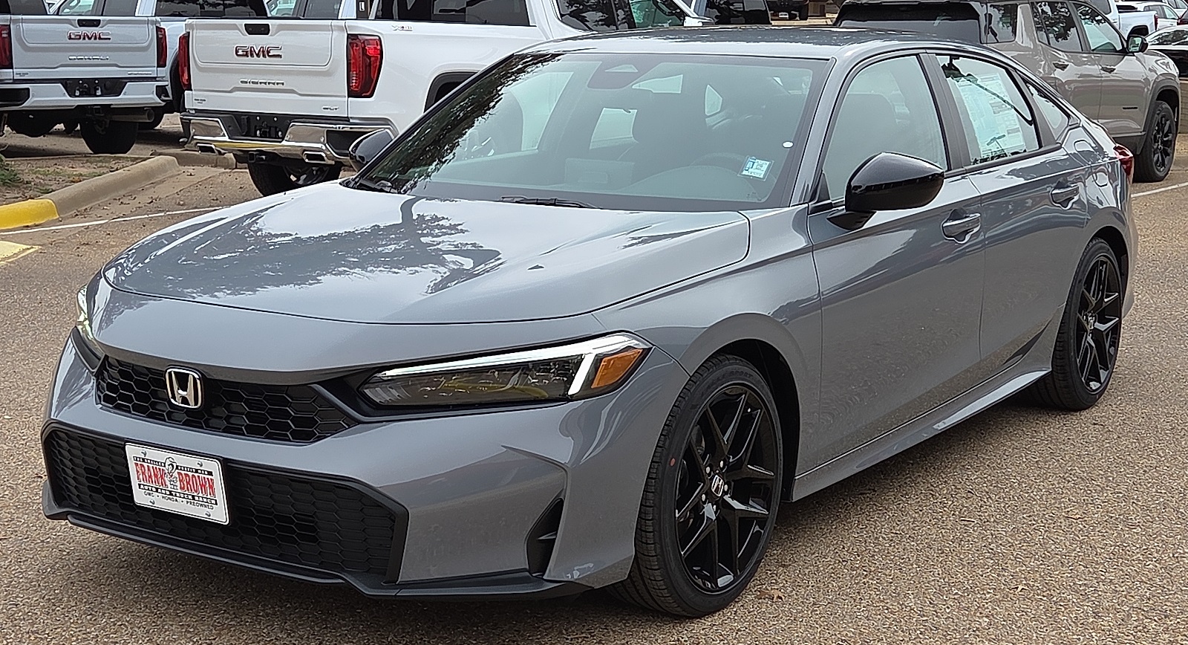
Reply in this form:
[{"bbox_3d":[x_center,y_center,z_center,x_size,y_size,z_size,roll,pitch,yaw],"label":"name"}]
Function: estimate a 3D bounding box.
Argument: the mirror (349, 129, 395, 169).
[{"bbox_3d":[-0.765,-0.510,5.607,0.232,0.210,0.230,6,12,34],"label":"mirror"}]

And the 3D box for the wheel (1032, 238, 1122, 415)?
[{"bbox_3d":[1.777,-0.005,6.386,0.240,0.640,0.645,6,12,34],"label":"wheel"}]

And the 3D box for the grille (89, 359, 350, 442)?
[{"bbox_3d":[-0.875,0.170,3.855,0.840,0.150,0.120,6,12,34],"label":"grille"}]

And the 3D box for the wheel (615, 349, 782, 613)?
[{"bbox_3d":[0.233,0.385,4.162,0.240,0.640,0.645,6,12,33],"label":"wheel"}]

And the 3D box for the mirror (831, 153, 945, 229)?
[{"bbox_3d":[0.787,-0.346,4.573,0.232,0.210,0.230,6,12,34],"label":"mirror"}]

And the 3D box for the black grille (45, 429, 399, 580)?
[{"bbox_3d":[-0.885,0.376,3.873,1.140,0.265,0.140,6,12,34],"label":"black grille"}]

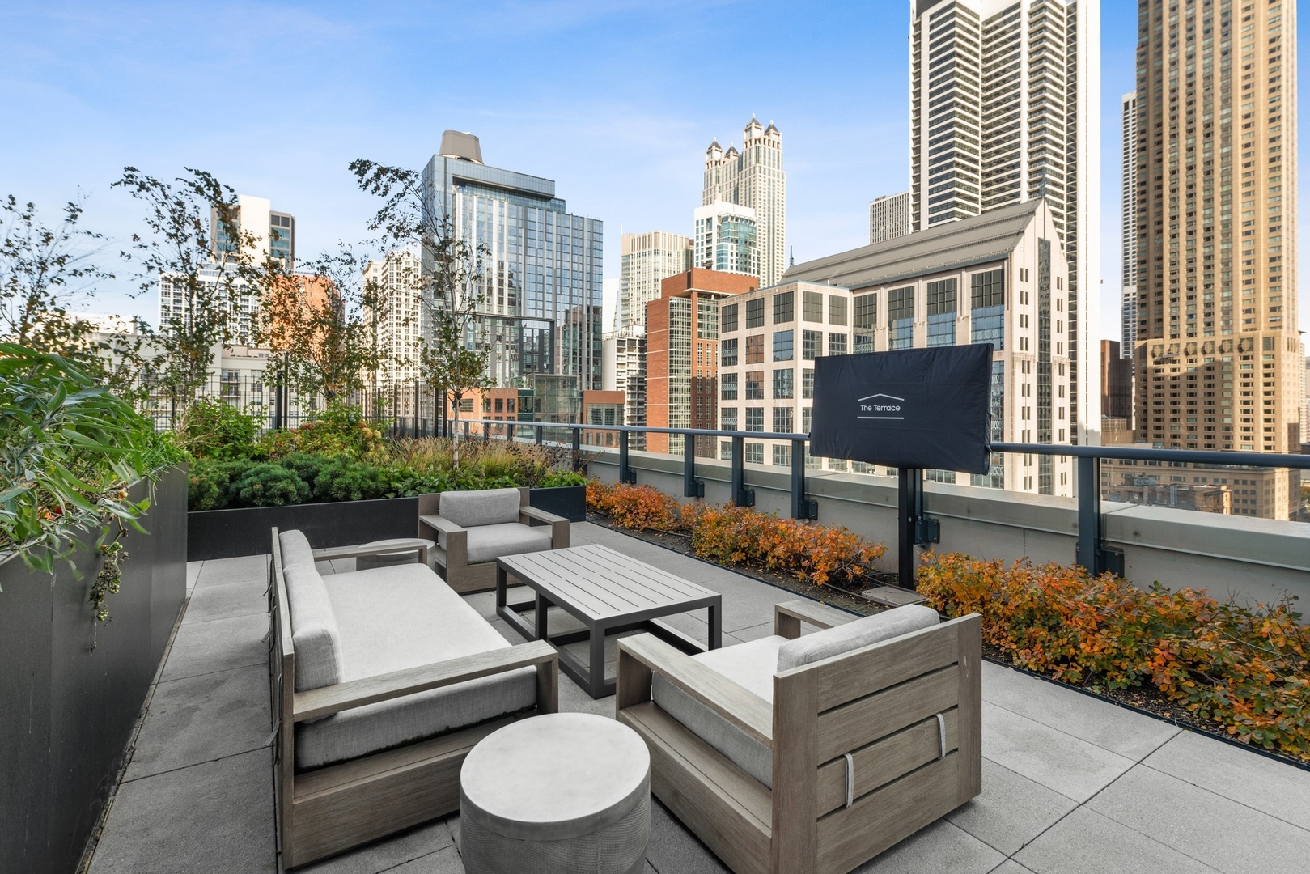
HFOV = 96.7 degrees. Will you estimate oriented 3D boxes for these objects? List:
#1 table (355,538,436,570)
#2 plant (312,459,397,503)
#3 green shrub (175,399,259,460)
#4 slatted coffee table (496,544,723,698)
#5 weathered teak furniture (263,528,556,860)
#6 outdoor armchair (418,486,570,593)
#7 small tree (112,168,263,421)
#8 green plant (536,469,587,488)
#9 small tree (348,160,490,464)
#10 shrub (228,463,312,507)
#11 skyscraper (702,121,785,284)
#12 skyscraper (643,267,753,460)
[{"bbox_3d":[-1.849,0.974,4.200,0.510,0.360,0.510,-1,2,-33],"label":"table"},{"bbox_3d":[-3.382,0.465,6.574,0.850,0.470,0.800,-1,3,-27],"label":"plant"},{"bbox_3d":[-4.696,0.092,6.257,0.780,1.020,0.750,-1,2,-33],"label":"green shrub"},{"bbox_3d":[-0.370,1.082,3.756,0.814,0.398,1.504,-1,3,-33],"label":"slatted coffee table"},{"bbox_3d":[-1.405,0.962,3.014,0.924,0.682,2.290,-1,3,-34],"label":"weathered teak furniture"},{"bbox_3d":[-1.345,0.816,4.872,0.970,0.630,0.900,-1,2,-33],"label":"outdoor armchair"},{"bbox_3d":[-5.160,-1.155,6.393,1.380,3.683,1.350,-1,3,-39],"label":"small tree"},{"bbox_3d":[-1.180,0.532,7.403,0.640,0.290,0.480,-1,2,-33],"label":"green plant"},{"bbox_3d":[-3.239,-1.585,7.944,1.850,4.443,1.600,-1,2,-22],"label":"small tree"},{"bbox_3d":[-3.876,0.485,5.870,0.700,0.460,0.640,-1,2,-33],"label":"shrub"},{"bbox_3d":[72.700,-117.121,474.201,29.000,265.000,67.000,-1,2,-33],"label":"skyscraper"},{"bbox_3d":[16.747,-11.691,206.934,29.000,85.257,27.000,-1,3,-33],"label":"skyscraper"}]

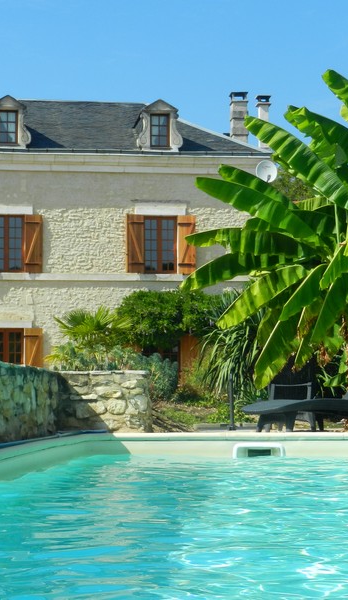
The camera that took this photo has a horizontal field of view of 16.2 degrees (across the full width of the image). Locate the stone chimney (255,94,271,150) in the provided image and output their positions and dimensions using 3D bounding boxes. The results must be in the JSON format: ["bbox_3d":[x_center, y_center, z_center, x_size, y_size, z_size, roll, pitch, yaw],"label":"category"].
[{"bbox_3d":[2.983,-5.960,41.200,0.460,1.950,0.460,0,-4,-8],"label":"stone chimney"}]

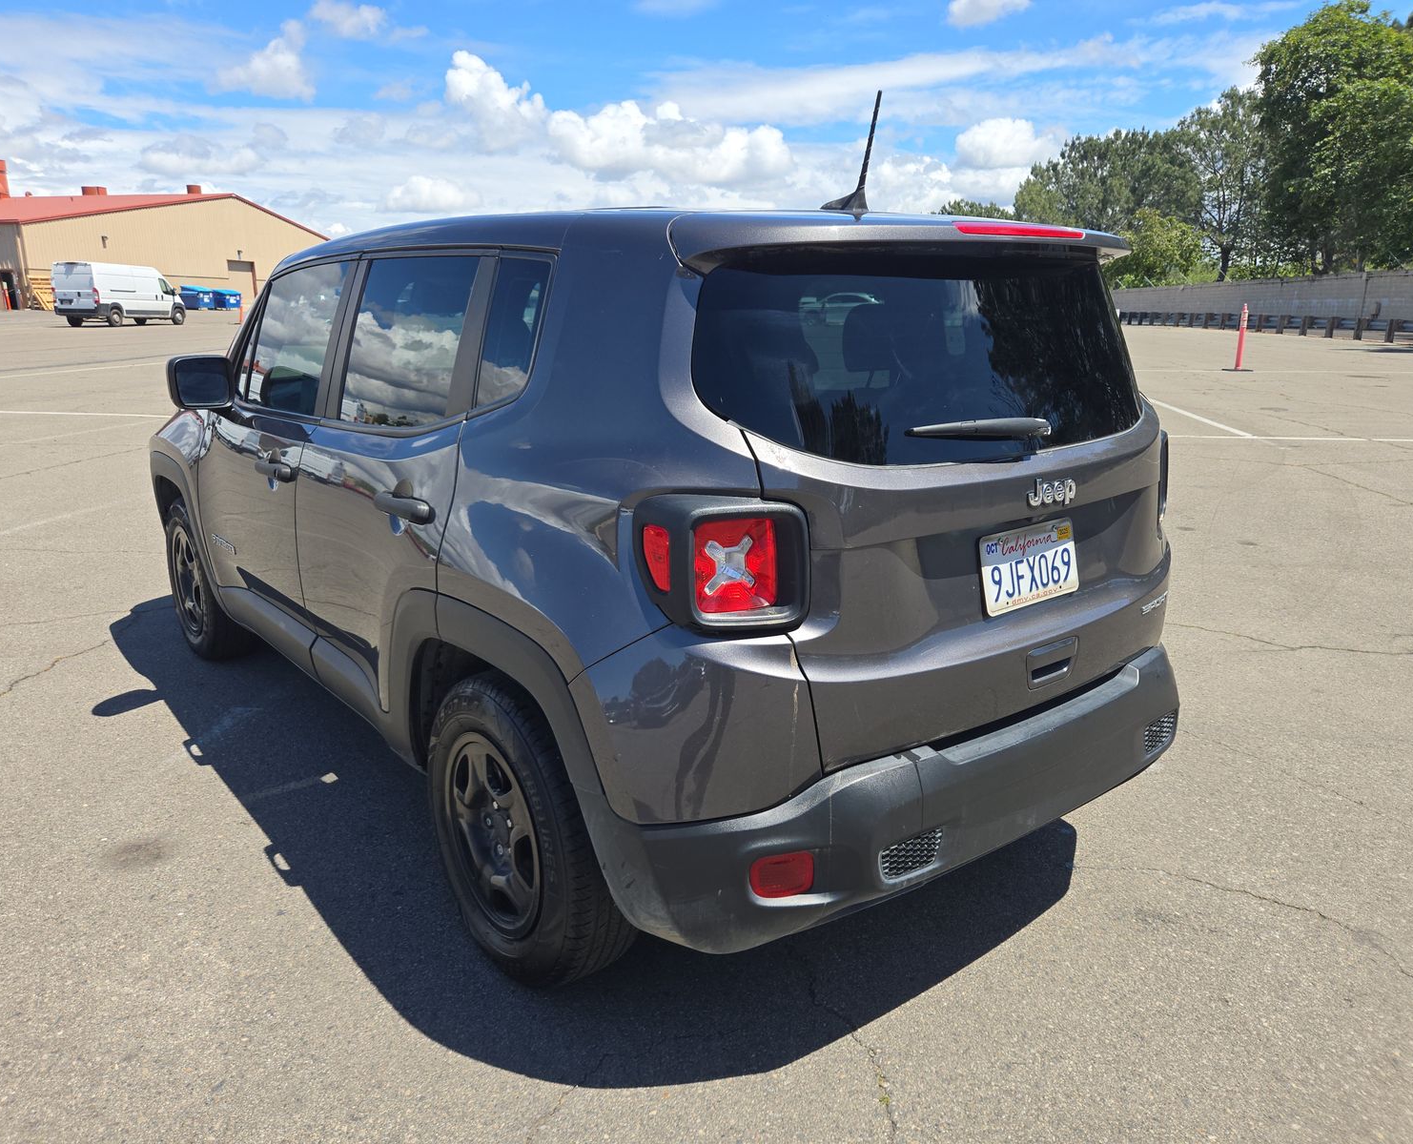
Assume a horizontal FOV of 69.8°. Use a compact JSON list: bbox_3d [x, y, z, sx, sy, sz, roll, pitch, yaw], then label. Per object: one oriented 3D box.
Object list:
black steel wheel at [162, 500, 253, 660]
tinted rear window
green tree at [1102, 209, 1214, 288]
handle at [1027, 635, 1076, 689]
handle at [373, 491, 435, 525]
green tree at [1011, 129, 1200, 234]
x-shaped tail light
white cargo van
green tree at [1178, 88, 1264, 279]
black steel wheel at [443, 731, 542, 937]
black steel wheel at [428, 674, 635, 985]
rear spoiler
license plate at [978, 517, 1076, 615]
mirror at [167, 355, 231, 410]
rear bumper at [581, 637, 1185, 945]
[{"bbox_3d":[-2.007,0.018,4.125,0.225,0.680,0.680,-11,18,-38],"label":"black steel wheel"},{"bbox_3d":[0.565,-0.416,2.018,1.360,0.390,0.190,-11,1,-38],"label":"tinted rear window"},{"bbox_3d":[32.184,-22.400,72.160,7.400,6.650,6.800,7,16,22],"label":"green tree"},{"bbox_3d":[0.674,0.178,1.986,0.150,0.082,0.030,-11,14,-38],"label":"handle"},{"bbox_3d":[-0.637,-0.130,2.114,0.055,0.044,0.235,-11,19,-38],"label":"handle"},{"bbox_3d":[26.264,-23.541,68.312,12.500,13.200,12.000,0,15,0],"label":"green tree"},{"bbox_3d":[0.036,-0.013,1.575,0.098,0.088,0.028,-8,17,-30],"label":"x-shaped tail light"},{"bbox_3d":[-25.314,-12.017,44.077,2.070,2.530,5.970,3,15,8],"label":"white cargo van"},{"bbox_3d":[33.021,-23.574,64.334,5.800,13.200,5.600,8,16,25],"label":"green tree"},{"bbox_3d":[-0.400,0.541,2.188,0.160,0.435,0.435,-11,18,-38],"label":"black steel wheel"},{"bbox_3d":[-0.385,0.534,2.199,0.225,0.680,0.680,-11,18,-38],"label":"black steel wheel"},{"bbox_3d":[0.480,-0.645,2.020,1.280,0.125,0.350,-11,19,-38],"label":"rear spoiler"},{"bbox_3d":[0.636,-0.013,1.983,0.305,0.152,0.010,-11,5,-38],"label":"license plate"},{"bbox_3d":[-1.599,-0.596,3.209,0.210,0.170,0.140,-11,18,-38],"label":"mirror"},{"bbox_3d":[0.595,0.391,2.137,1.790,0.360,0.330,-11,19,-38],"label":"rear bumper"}]

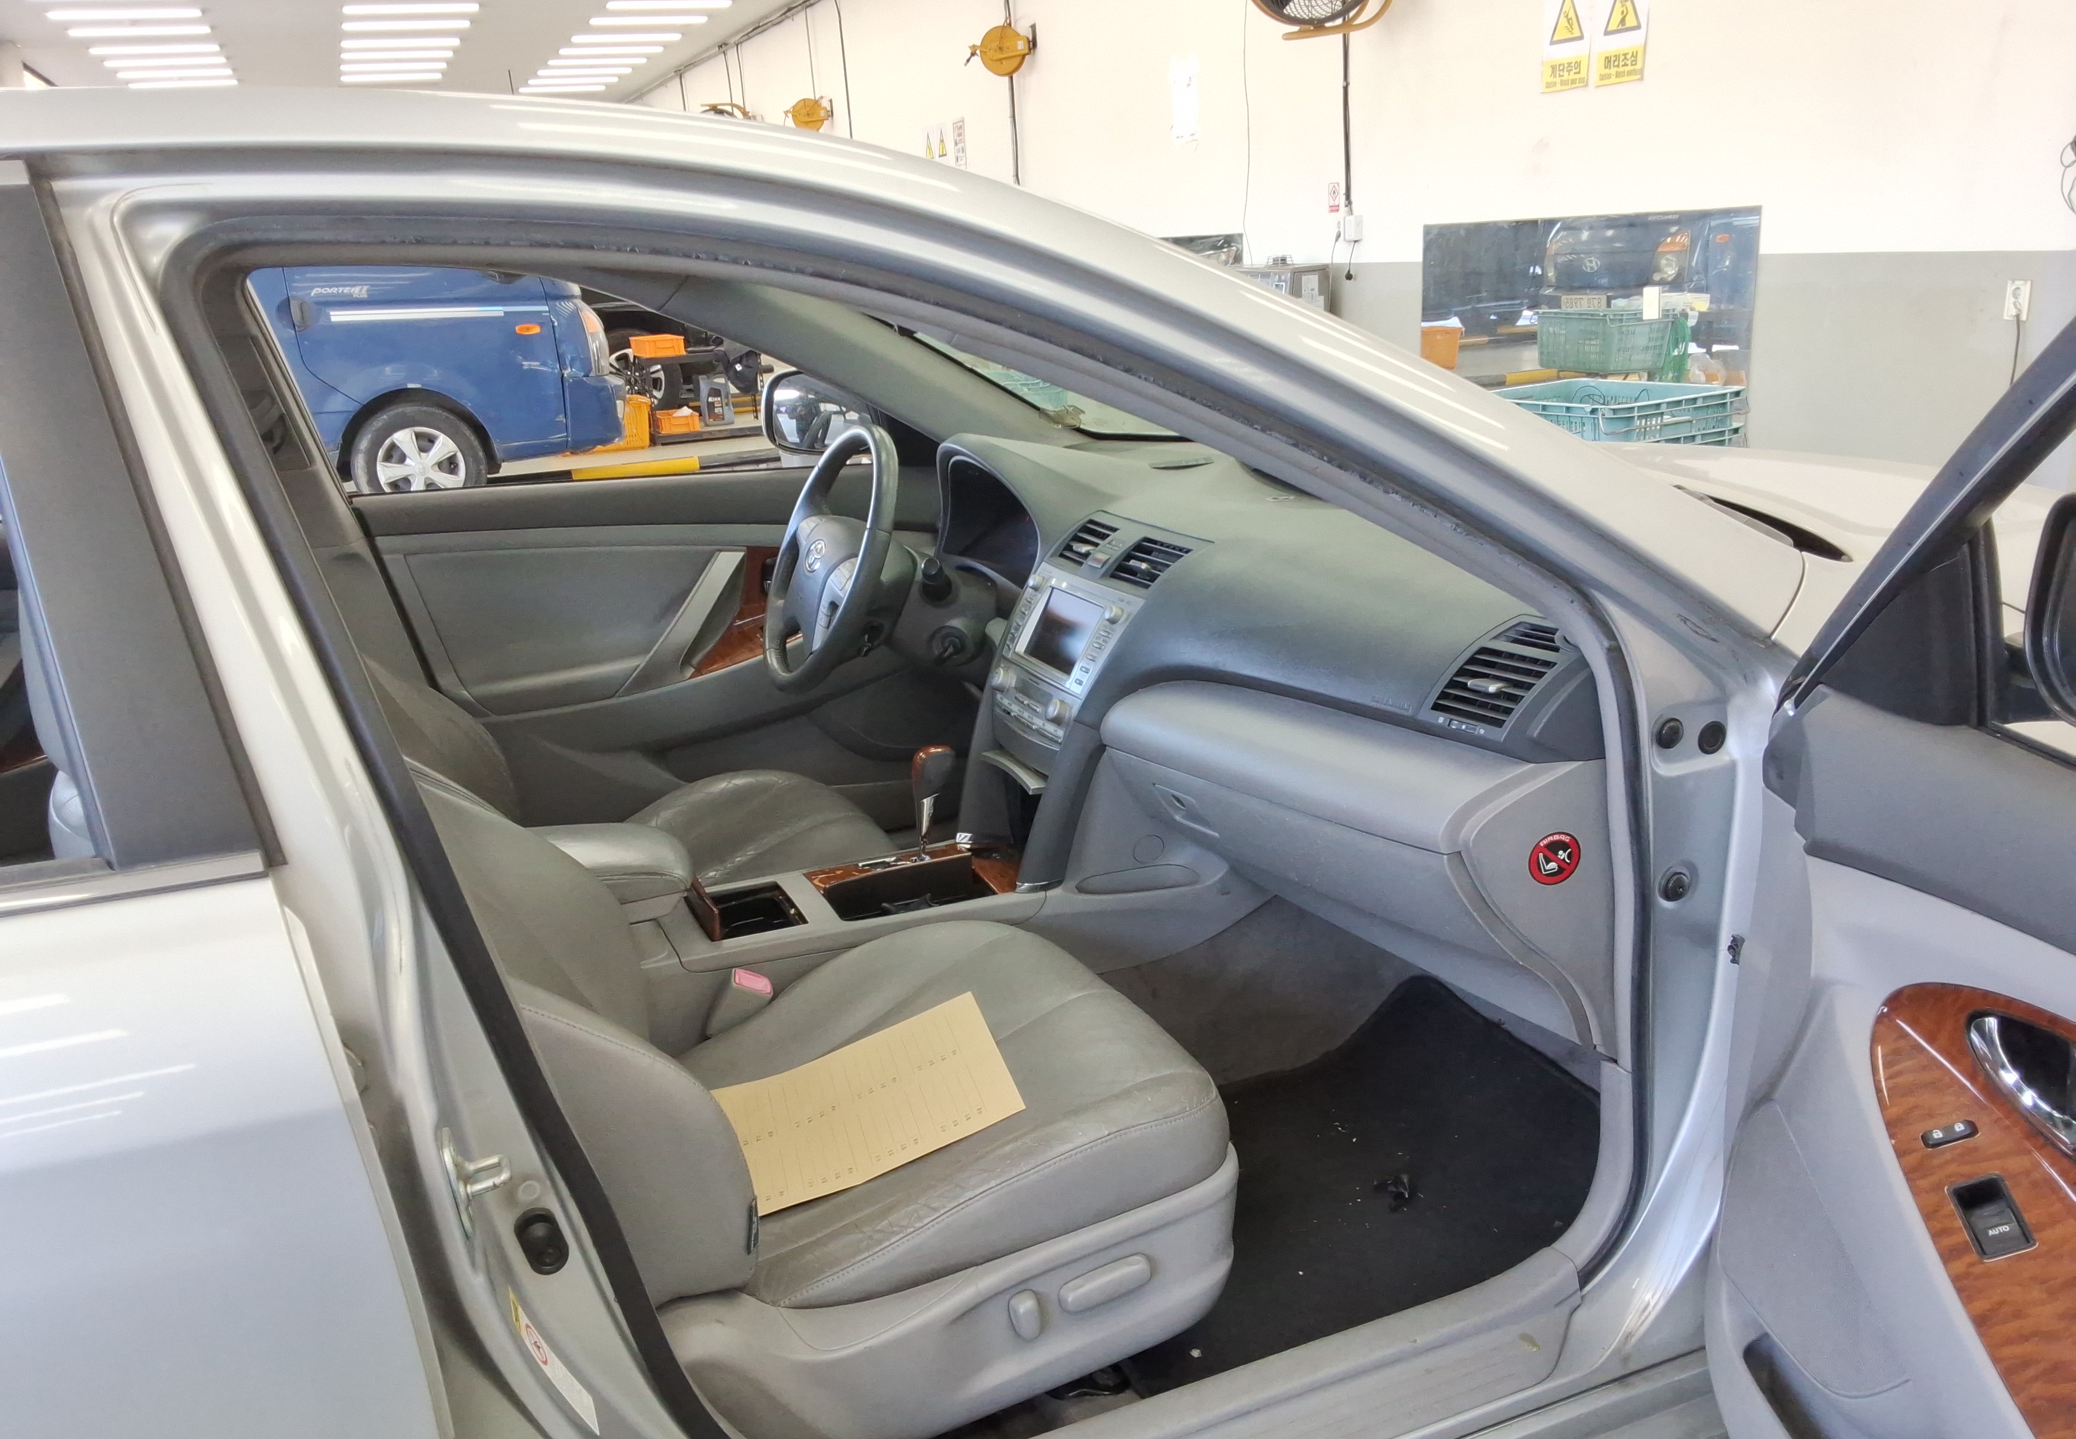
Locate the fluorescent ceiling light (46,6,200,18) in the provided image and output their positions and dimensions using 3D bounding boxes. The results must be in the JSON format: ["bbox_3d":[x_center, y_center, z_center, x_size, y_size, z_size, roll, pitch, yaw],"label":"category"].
[{"bbox_3d":[-8.036,-6.213,14.793,1.220,0.080,0.170,-10,18,-20],"label":"fluorescent ceiling light"}]

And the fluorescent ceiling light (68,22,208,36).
[{"bbox_3d":[-8.472,-6.503,15.864,1.220,0.080,0.170,-10,18,-20],"label":"fluorescent ceiling light"}]

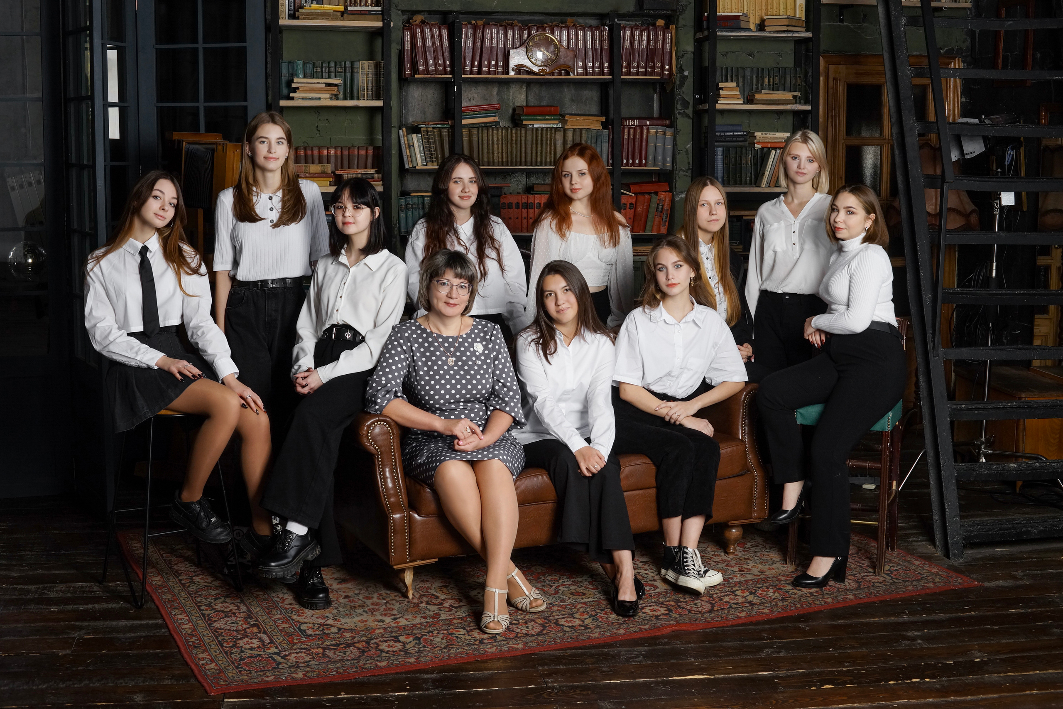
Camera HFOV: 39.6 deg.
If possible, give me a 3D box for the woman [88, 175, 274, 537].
[{"bbox_3d":[-1.275,0.021,5.262,0.490,1.335,0.600,-4,8,-30],"label":"woman"}]

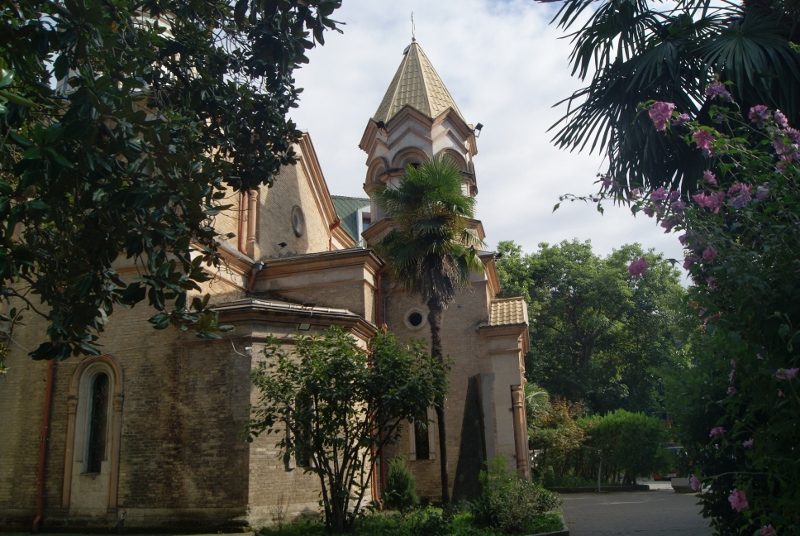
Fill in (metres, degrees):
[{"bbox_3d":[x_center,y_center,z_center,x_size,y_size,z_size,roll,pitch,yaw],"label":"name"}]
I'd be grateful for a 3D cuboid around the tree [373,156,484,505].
[{"bbox_3d":[0.856,1.278,15.317,3.003,9.027,2.744,-6,-15,11],"label":"tree"}]

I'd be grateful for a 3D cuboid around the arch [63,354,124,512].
[{"bbox_3d":[-6.899,3.698,13.650,1.333,3.465,0.245,-6,-15,11],"label":"arch"}]

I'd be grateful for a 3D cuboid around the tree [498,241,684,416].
[{"bbox_3d":[8.885,3.806,27.189,9.408,9.924,8.820,-6,-15,11],"label":"tree"}]

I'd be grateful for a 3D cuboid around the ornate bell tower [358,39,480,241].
[{"bbox_3d":[0.643,-4.432,19.981,3.822,7.301,3.822,-6,-15,11],"label":"ornate bell tower"}]

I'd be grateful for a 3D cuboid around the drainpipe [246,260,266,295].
[{"bbox_3d":[-3.948,0.273,16.310,0.407,0.854,0.314,-6,-15,11],"label":"drainpipe"}]

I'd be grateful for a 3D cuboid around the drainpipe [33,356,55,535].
[{"bbox_3d":[-8.155,3.796,13.812,0.137,4.203,0.196,-6,-15,11],"label":"drainpipe"}]

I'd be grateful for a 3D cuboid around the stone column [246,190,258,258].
[{"bbox_3d":[-4.056,-1.223,16.716,0.245,1.977,0.265,-6,-15,11],"label":"stone column"}]

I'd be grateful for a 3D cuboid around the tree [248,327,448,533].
[{"bbox_3d":[-0.991,2.975,11.283,3.717,3.701,3.136,-6,-15,11],"label":"tree"}]

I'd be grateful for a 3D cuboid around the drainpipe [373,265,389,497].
[{"bbox_3d":[-0.515,2.908,16.289,0.294,6.186,0.206,-6,-15,11],"label":"drainpipe"}]

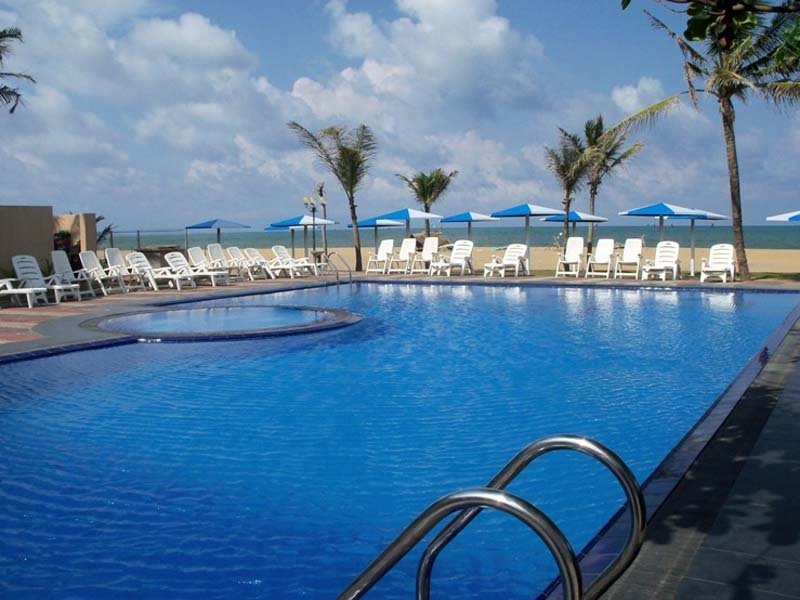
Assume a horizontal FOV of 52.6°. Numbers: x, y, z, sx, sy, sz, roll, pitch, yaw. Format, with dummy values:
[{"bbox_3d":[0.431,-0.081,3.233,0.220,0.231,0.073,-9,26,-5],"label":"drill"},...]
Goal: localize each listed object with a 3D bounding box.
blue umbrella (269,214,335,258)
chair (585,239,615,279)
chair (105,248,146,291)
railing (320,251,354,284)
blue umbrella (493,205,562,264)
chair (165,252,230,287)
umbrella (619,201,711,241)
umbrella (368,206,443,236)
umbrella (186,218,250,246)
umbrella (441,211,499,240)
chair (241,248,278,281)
[{"bbox_3d":[-3.274,-1.857,28.092,2.450,2.130,2.450,-1,5,0],"label":"blue umbrella"},{"bbox_3d":[5.622,-1.136,22.538,0.630,1.060,0.900,2,6,28],"label":"chair"},{"bbox_3d":[-7.037,-0.787,20.700,0.880,1.070,0.650,2,6,30],"label":"chair"},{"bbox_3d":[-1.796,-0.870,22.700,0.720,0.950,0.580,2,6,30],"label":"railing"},{"bbox_3d":[3.814,-1.810,24.200,2.350,2.150,2.350,-1,5,0],"label":"blue umbrella"},{"bbox_3d":[-5.281,-0.812,21.203,1.640,0.850,0.700,2,6,28],"label":"chair"},{"bbox_3d":[7.116,-1.571,21.992,2.450,2.130,2.450,-1,5,0],"label":"umbrella"},{"bbox_3d":[0.260,-1.920,26.593,2.450,2.150,2.450,-1,5,0],"label":"umbrella"},{"bbox_3d":[-6.417,-1.803,28.600,2.350,2.130,2.350,-1,5,0],"label":"umbrella"},{"bbox_3d":[2.543,-2.104,29.600,2.300,2.230,2.300,2,6,28],"label":"umbrella"},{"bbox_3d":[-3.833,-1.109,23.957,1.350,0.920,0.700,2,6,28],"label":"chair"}]

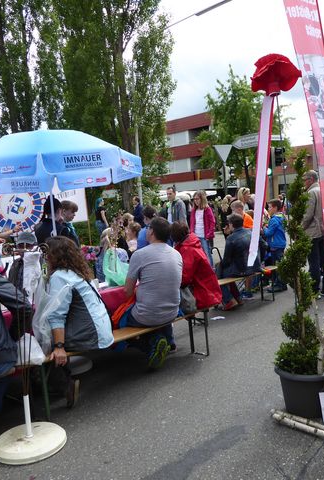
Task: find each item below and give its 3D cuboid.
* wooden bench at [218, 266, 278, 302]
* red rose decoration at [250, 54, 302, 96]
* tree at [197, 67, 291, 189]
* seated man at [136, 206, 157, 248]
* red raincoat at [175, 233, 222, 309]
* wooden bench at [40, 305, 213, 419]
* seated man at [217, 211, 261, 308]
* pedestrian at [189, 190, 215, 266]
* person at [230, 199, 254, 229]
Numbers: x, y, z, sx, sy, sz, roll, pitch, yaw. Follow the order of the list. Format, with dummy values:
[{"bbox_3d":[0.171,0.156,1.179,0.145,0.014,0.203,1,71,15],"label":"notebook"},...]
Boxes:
[{"bbox_3d":[0.950,0.770,6.430,0.250,0.480,2.200,-2,5,44],"label":"wooden bench"},{"bbox_3d":[0.743,-1.068,3.000,0.340,0.250,0.340,-5,4,0],"label":"red rose decoration"},{"bbox_3d":[4.305,-4.474,23.000,4.700,8.320,4.700,-5,3,0],"label":"tree"},{"bbox_3d":[-0.050,0.368,5.550,0.520,1.380,0.720,-7,4,-30],"label":"seated man"},{"bbox_3d":[0.332,0.284,4.450,0.500,0.720,0.500,-7,6,-43],"label":"red raincoat"},{"bbox_3d":[-0.242,0.930,3.829,2.100,0.480,0.260,-7,6,-43],"label":"wooden bench"},{"bbox_3d":[0.893,0.291,6.082,0.500,1.280,0.680,-7,6,-38],"label":"seated man"},{"bbox_3d":[0.703,0.064,7.251,0.500,1.680,0.320,-3,4,24],"label":"pedestrian"},{"bbox_3d":[1.300,0.146,7.600,0.680,1.360,0.500,-4,4,18],"label":"person"}]

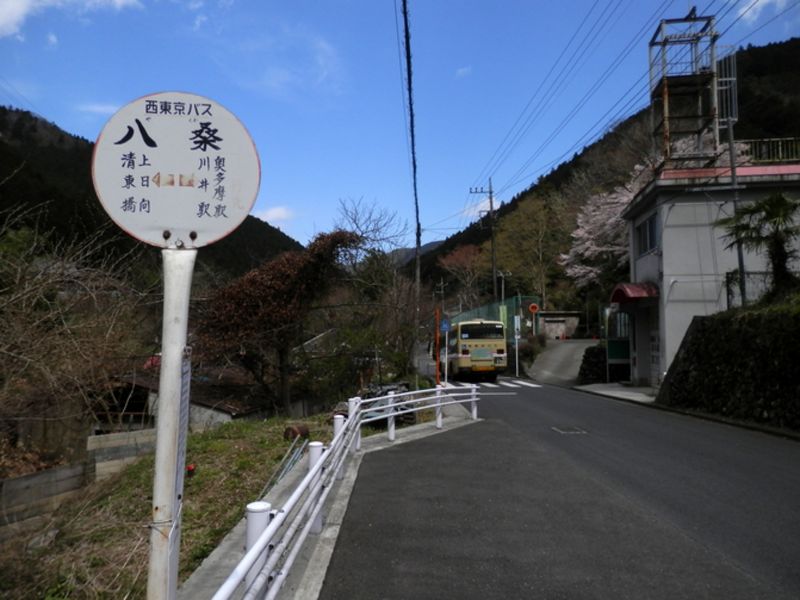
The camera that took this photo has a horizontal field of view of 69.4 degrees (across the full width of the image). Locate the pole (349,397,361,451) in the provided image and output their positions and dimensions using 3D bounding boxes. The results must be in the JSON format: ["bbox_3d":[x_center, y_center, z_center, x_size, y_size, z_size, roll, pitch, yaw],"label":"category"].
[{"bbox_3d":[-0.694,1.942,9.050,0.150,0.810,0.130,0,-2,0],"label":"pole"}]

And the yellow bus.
[{"bbox_3d":[3.970,2.680,32.400,2.350,3.050,9.100,0,-3,-1],"label":"yellow bus"}]

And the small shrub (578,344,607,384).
[{"bbox_3d":[8.205,2.735,24.500,1.200,1.650,1.250,0,-2,0],"label":"small shrub"}]

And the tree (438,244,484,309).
[{"bbox_3d":[6.918,-2.194,65.000,5.000,8.000,5.000,0,-2,0],"label":"tree"}]

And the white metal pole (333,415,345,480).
[{"bbox_3d":[-0.755,1.831,7.150,0.120,0.800,0.120,0,-2,0],"label":"white metal pole"}]

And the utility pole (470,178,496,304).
[{"bbox_3d":[6.326,-2.940,43.000,1.800,12.200,0.500,0,-2,0],"label":"utility pole"}]

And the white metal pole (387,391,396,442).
[{"bbox_3d":[-0.136,1.971,9.800,0.120,0.820,0.120,0,-2,0],"label":"white metal pole"}]

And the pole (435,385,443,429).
[{"bbox_3d":[0.763,2.093,11.300,0.120,0.830,0.120,0,-2,0],"label":"pole"}]

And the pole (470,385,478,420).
[{"bbox_3d":[1.670,2.284,12.900,0.120,0.800,0.120,0,-2,0],"label":"pole"}]

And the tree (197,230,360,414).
[{"bbox_3d":[-3.575,0.662,17.000,4.500,5.200,3.900,0,-2,0],"label":"tree"}]

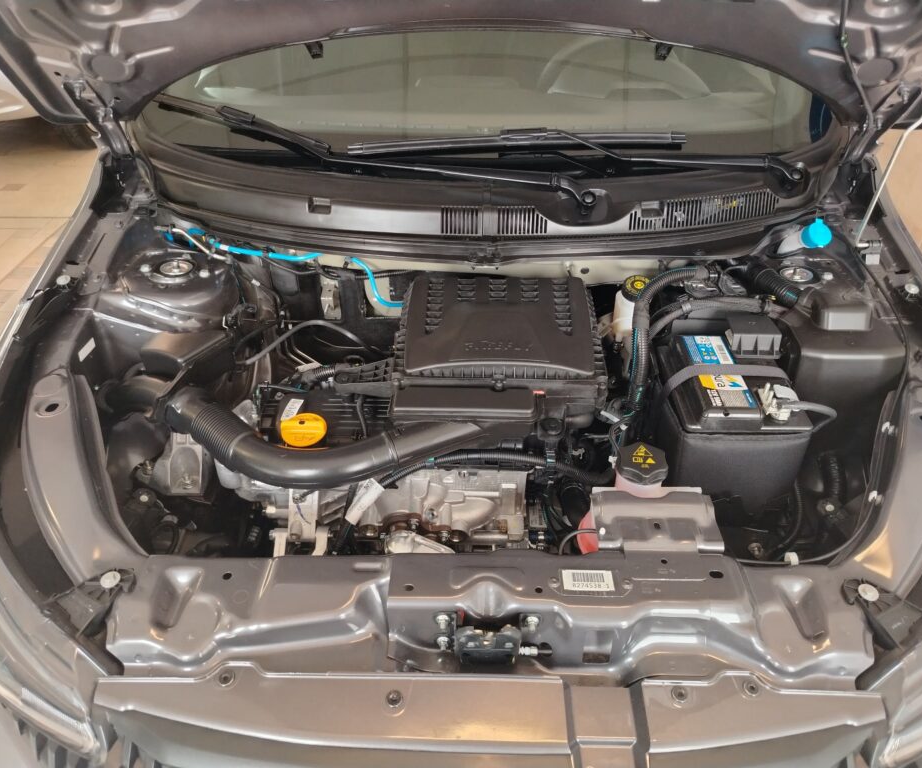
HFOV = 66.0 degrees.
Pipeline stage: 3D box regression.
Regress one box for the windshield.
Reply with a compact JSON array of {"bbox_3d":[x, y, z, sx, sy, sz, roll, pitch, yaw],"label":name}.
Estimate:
[{"bbox_3d":[0.051,-0.741,1.482,1.400,0.150,0.780,1,67,1],"label":"windshield"}]

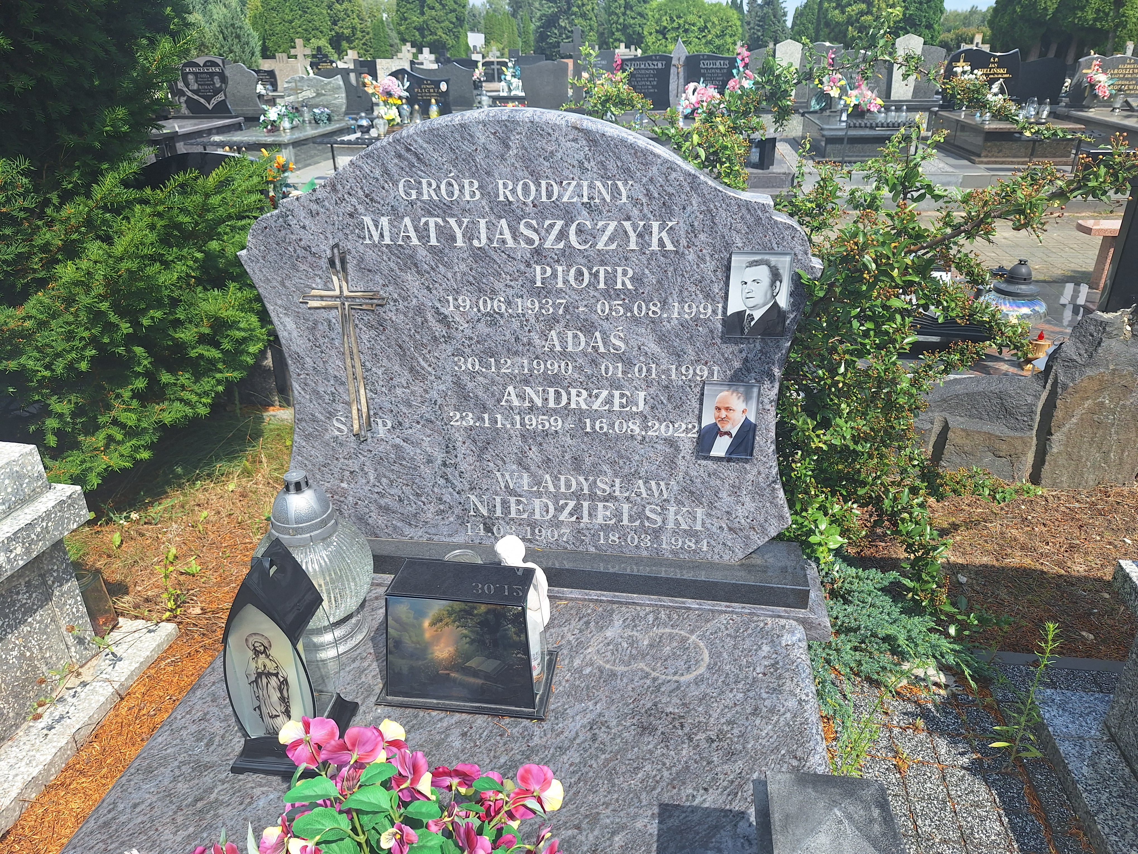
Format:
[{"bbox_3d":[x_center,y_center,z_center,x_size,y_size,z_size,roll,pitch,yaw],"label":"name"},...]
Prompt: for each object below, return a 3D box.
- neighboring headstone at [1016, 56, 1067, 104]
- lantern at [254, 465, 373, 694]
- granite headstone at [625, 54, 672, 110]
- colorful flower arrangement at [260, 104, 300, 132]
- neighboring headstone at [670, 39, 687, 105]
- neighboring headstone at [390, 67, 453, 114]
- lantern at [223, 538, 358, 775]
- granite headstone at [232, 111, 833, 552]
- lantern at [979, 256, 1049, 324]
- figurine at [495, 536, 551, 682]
[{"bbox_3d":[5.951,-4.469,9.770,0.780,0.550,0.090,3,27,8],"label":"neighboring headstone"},{"bbox_3d":[-0.469,0.240,1.382,0.213,0.360,0.213,3,27,8],"label":"lantern"},{"bbox_3d":[1.089,-4.769,10.464,0.709,0.703,0.080,3,28,8],"label":"granite headstone"},{"bbox_3d":[-3.543,-3.858,9.360,0.475,0.306,0.320,3,28,8],"label":"colorful flower arrangement"},{"bbox_3d":[1.514,-4.864,10.420,0.256,0.884,0.090,3,28,8],"label":"neighboring headstone"},{"bbox_3d":[-2.023,-4.583,10.339,0.892,0.580,0.080,3,28,8],"label":"neighboring headstone"},{"bbox_3d":[-0.443,0.351,1.147,0.155,0.350,0.145,2,28,5],"label":"lantern"},{"bbox_3d":[-0.086,-0.140,1.411,1.030,0.835,0.065,3,25,8],"label":"granite headstone"},{"bbox_3d":[1.599,-0.488,2.722,0.220,0.233,0.220,3,28,8],"label":"lantern"},{"bbox_3d":[-0.084,0.289,1.400,0.100,0.210,0.100,-18,32,-28],"label":"figurine"}]

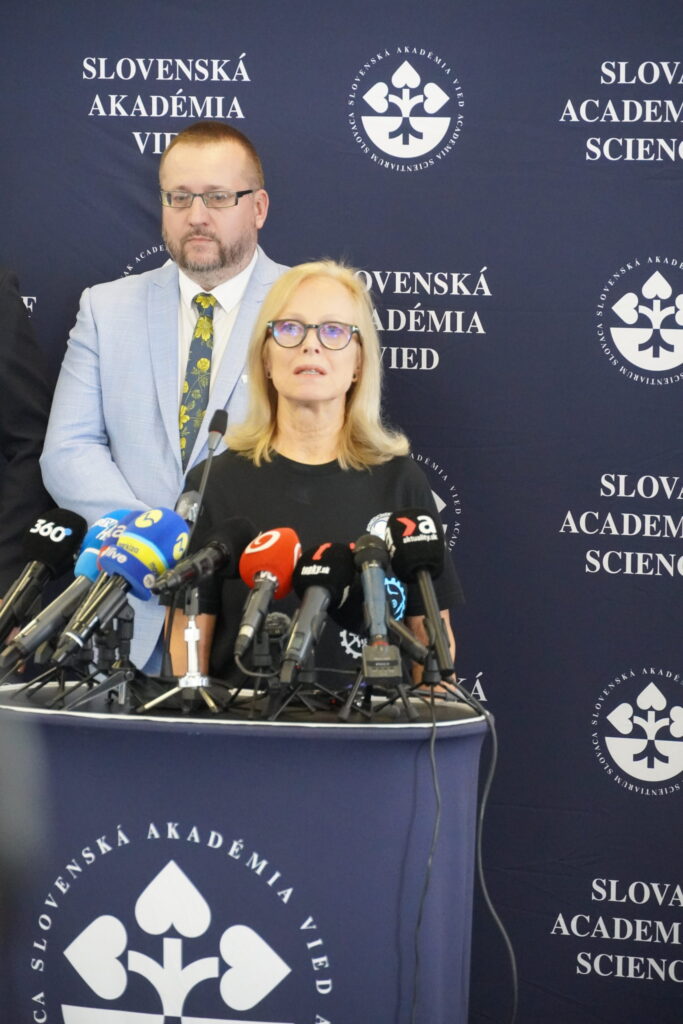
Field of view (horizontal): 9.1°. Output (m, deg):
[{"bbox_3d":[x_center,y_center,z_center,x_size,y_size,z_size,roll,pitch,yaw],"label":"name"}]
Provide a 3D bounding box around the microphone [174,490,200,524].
[{"bbox_3d":[-0.225,0.025,6.200,0.052,0.160,0.052,4,-38,14],"label":"microphone"}]

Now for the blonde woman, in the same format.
[{"bbox_3d":[-0.040,0.455,6.440,0.450,1.670,0.320,1,4,-1],"label":"blonde woman"}]

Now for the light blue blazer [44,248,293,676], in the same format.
[{"bbox_3d":[-0.222,-0.044,6.920,0.520,0.770,0.340,1,4,14],"label":"light blue blazer"}]

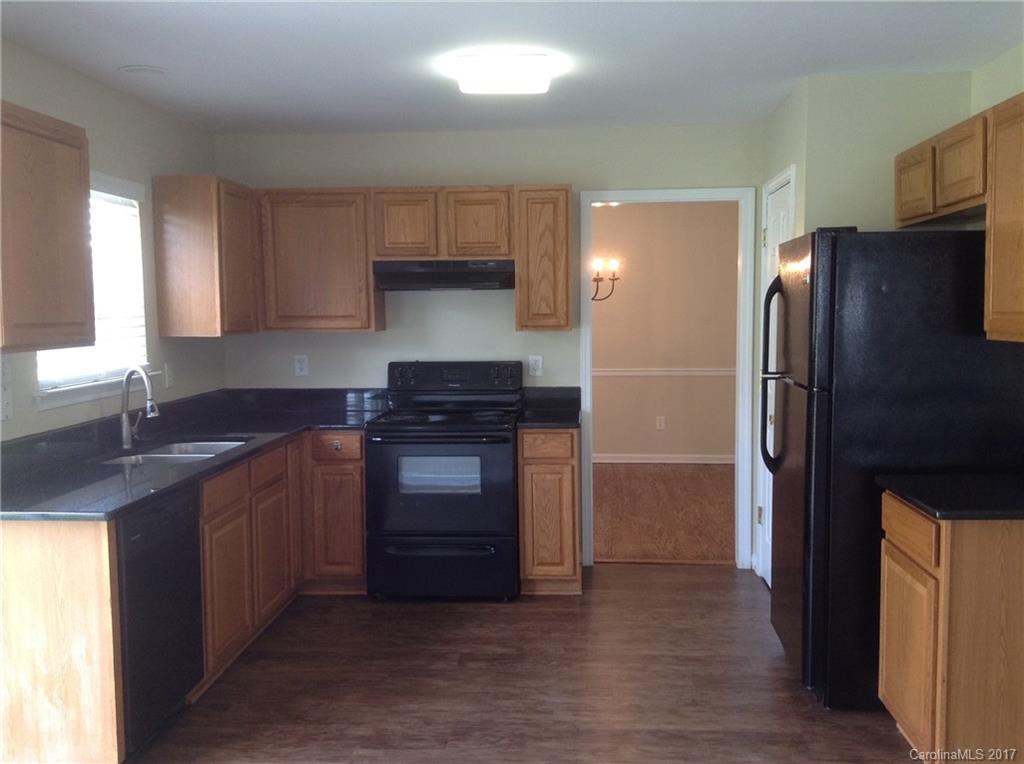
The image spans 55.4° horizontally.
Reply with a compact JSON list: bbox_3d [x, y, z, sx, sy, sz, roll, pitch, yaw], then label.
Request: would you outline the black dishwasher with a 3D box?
[{"bbox_3d":[-1.463,0.816,3.368,0.601,0.865,0.615,0,5,4],"label":"black dishwasher"}]

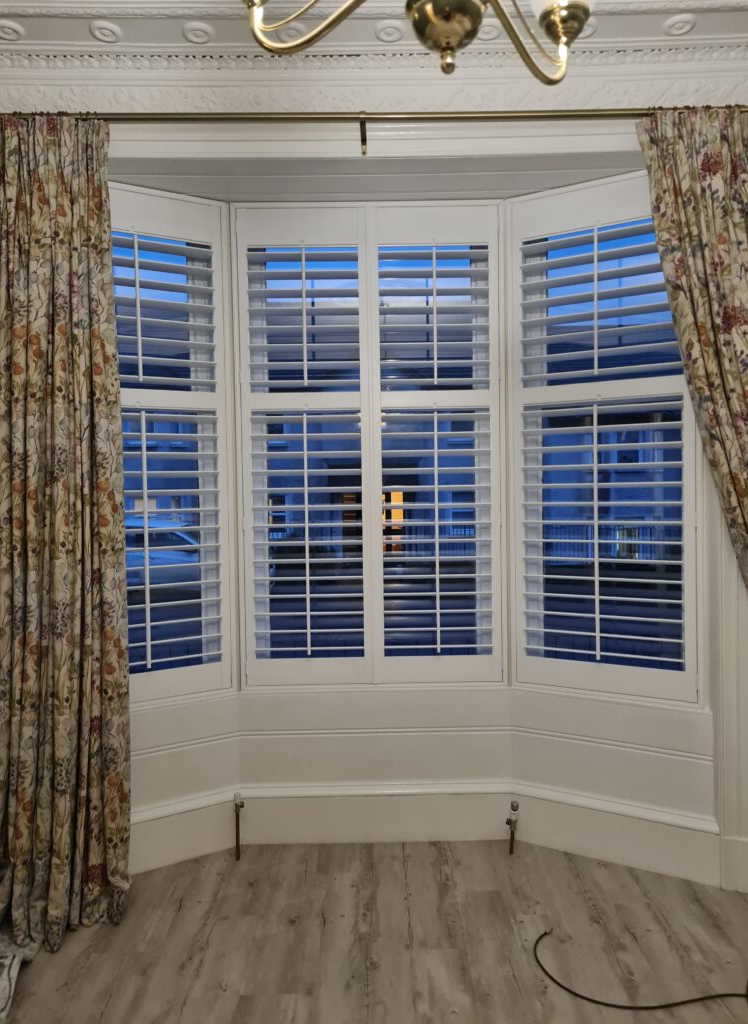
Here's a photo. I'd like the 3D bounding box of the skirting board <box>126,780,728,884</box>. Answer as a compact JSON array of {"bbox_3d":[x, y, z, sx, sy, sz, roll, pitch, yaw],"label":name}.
[{"bbox_3d":[0.032,1.340,3.188,2.610,0.260,0.453,-1,2,-1],"label":"skirting board"}]

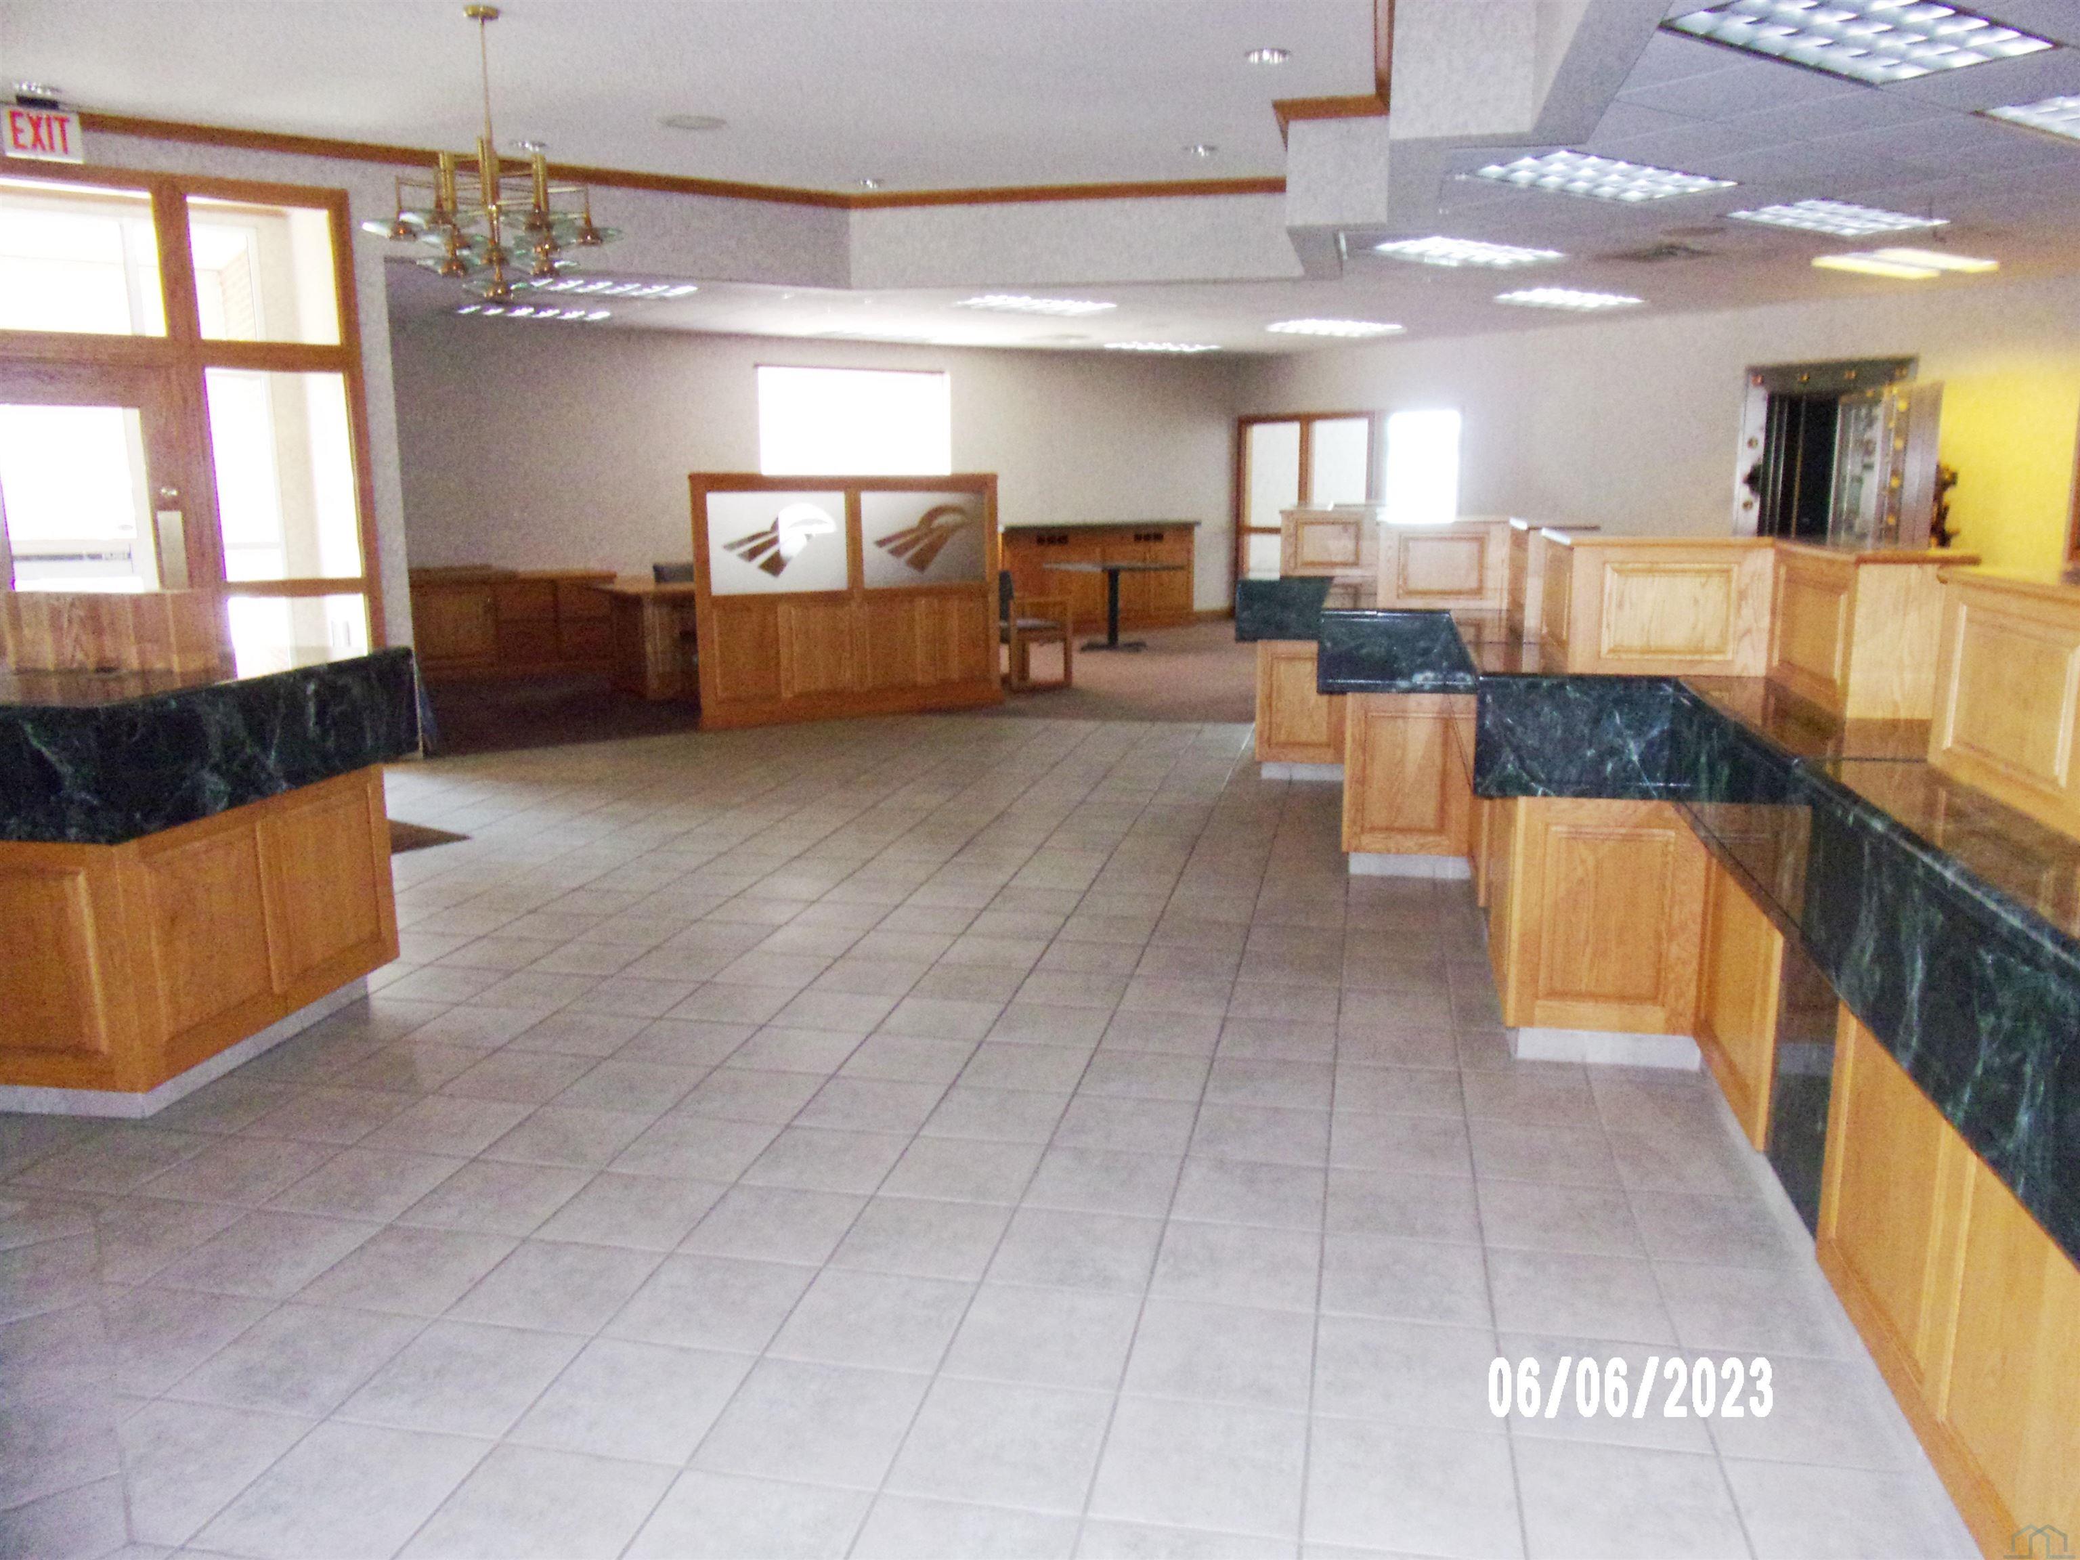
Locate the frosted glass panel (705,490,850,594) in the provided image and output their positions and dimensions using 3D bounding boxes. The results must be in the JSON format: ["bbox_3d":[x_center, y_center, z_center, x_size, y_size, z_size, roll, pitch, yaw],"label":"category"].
[{"bbox_3d":[-1.628,-1.482,9.038,0.900,0.625,0.020,-7,13,-28],"label":"frosted glass panel"}]

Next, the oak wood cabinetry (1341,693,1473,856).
[{"bbox_3d":[1.393,-0.046,5.476,0.460,0.600,0.300,2,11,12],"label":"oak wood cabinetry"}]

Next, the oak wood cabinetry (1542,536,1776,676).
[{"bbox_3d":[1.542,-0.469,3.686,0.460,0.330,0.620,2,11,12],"label":"oak wood cabinetry"}]

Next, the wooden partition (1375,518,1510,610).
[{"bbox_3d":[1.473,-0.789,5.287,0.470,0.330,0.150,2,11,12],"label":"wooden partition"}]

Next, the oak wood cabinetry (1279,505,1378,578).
[{"bbox_3d":[1.426,-1.166,7.174,0.470,0.330,0.150,2,11,12],"label":"oak wood cabinetry"}]

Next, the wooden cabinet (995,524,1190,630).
[{"bbox_3d":[0.502,-2.126,15.208,2.450,1.080,0.550,-7,13,-32],"label":"wooden cabinet"}]

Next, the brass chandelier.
[{"bbox_3d":[-2.108,-2.394,5.564,0.900,1.070,0.900,2,11,12],"label":"brass chandelier"}]

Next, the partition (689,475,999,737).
[{"bbox_3d":[-1.200,-1.183,9.329,2.090,1.540,0.090,-7,13,-28],"label":"partition"}]

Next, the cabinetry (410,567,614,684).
[{"bbox_3d":[-4.414,-1.262,12.011,1.750,0.820,0.540,-6,12,-26],"label":"cabinetry"}]

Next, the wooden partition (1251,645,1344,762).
[{"bbox_3d":[1.337,-0.417,7.335,0.450,0.600,0.300,2,11,12],"label":"wooden partition"}]

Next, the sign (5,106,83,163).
[{"bbox_3d":[-4.691,-3.038,6.791,0.310,0.210,0.060,-7,13,-32],"label":"sign"}]

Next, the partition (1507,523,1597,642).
[{"bbox_3d":[1.707,-0.701,4.835,0.210,0.330,0.660,2,11,12],"label":"partition"}]

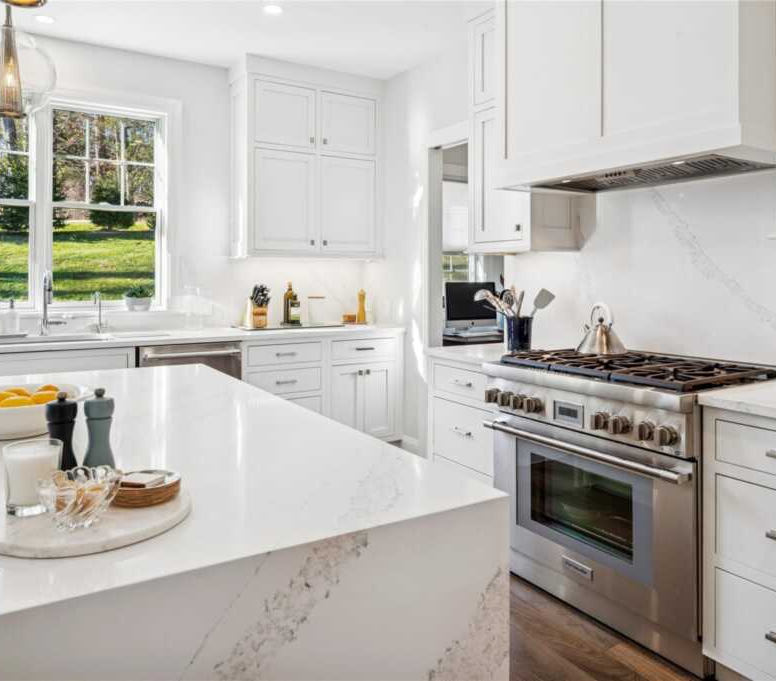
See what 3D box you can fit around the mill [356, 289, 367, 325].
[{"bbox_3d":[-0.212,-0.271,4.554,0.072,0.280,0.072,-2,4,-31],"label":"mill"}]

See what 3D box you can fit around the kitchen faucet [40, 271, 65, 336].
[{"bbox_3d":[-2.125,-0.237,3.590,0.140,0.410,0.230,-2,4,-35],"label":"kitchen faucet"}]

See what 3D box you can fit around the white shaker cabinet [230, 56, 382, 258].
[{"bbox_3d":[-0.629,-1.364,4.458,1.090,1.440,0.350,-2,4,-29],"label":"white shaker cabinet"}]

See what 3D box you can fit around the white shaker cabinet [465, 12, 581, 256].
[{"bbox_3d":[0.709,-1.125,3.004,0.335,1.310,0.440,-3,5,-35],"label":"white shaker cabinet"}]

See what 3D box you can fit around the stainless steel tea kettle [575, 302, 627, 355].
[{"bbox_3d":[0.978,-0.060,2.604,0.215,0.220,0.215,3,5,40],"label":"stainless steel tea kettle"}]

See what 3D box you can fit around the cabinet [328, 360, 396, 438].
[{"bbox_3d":[-0.337,0.432,4.450,0.580,0.600,0.560,-2,4,-29],"label":"cabinet"}]

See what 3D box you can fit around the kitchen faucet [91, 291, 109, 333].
[{"bbox_3d":[-1.910,-0.188,3.750,0.090,0.280,0.150,-1,4,-15],"label":"kitchen faucet"}]

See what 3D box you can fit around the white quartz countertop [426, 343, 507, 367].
[{"bbox_3d":[0.593,0.076,2.907,0.635,0.037,0.440,-3,5,-35],"label":"white quartz countertop"}]

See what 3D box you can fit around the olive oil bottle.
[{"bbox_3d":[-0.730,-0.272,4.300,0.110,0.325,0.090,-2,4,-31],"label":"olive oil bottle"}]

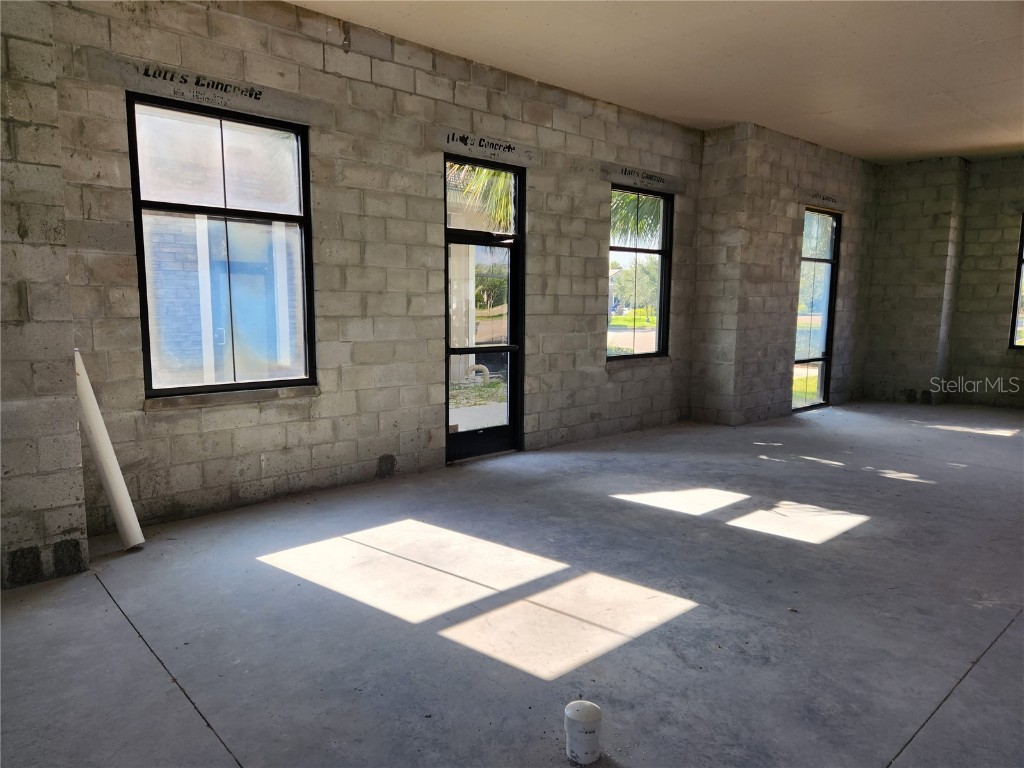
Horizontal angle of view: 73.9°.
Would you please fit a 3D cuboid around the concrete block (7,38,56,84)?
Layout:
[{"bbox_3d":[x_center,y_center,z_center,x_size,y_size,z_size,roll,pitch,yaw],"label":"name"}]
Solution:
[{"bbox_3d":[-2.483,-1.615,3.491,0.200,0.200,0.240,-6,9,-42],"label":"concrete block"}]

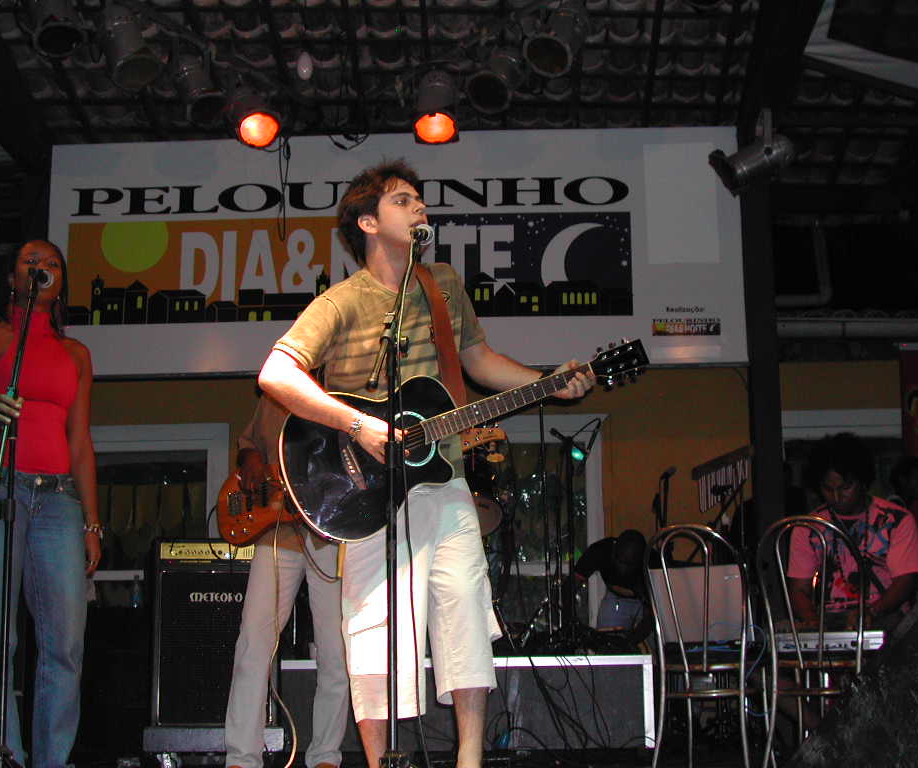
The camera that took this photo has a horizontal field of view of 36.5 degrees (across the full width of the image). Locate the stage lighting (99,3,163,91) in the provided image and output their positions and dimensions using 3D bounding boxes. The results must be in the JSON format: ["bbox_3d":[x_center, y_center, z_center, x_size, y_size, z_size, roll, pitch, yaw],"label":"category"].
[{"bbox_3d":[-1.519,-1.566,6.450,0.250,0.350,0.240,-34,-26,27],"label":"stage lighting"}]

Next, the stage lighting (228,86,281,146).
[{"bbox_3d":[-1.044,-1.366,7.100,0.240,0.350,0.250,4,-46,-25],"label":"stage lighting"}]

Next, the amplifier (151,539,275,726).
[{"bbox_3d":[-1.037,1.060,5.936,0.510,0.780,0.380,1,-10,-7],"label":"amplifier"}]

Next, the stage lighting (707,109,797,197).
[{"bbox_3d":[1.483,-1.155,7.000,0.380,0.280,0.250,-24,-16,15],"label":"stage lighting"}]

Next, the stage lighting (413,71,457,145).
[{"bbox_3d":[-0.120,-1.412,7.100,0.240,0.360,0.250,-1,-34,0],"label":"stage lighting"}]

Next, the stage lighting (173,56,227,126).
[{"bbox_3d":[-1.274,-1.441,6.850,0.240,0.350,0.250,8,-49,-40],"label":"stage lighting"}]

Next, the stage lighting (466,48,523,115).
[{"bbox_3d":[0.169,-1.475,6.800,0.240,0.250,0.350,-5,31,24],"label":"stage lighting"}]

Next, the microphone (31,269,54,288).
[{"bbox_3d":[-1.155,-0.298,3.850,0.052,0.055,0.165,1,-3,-7],"label":"microphone"}]

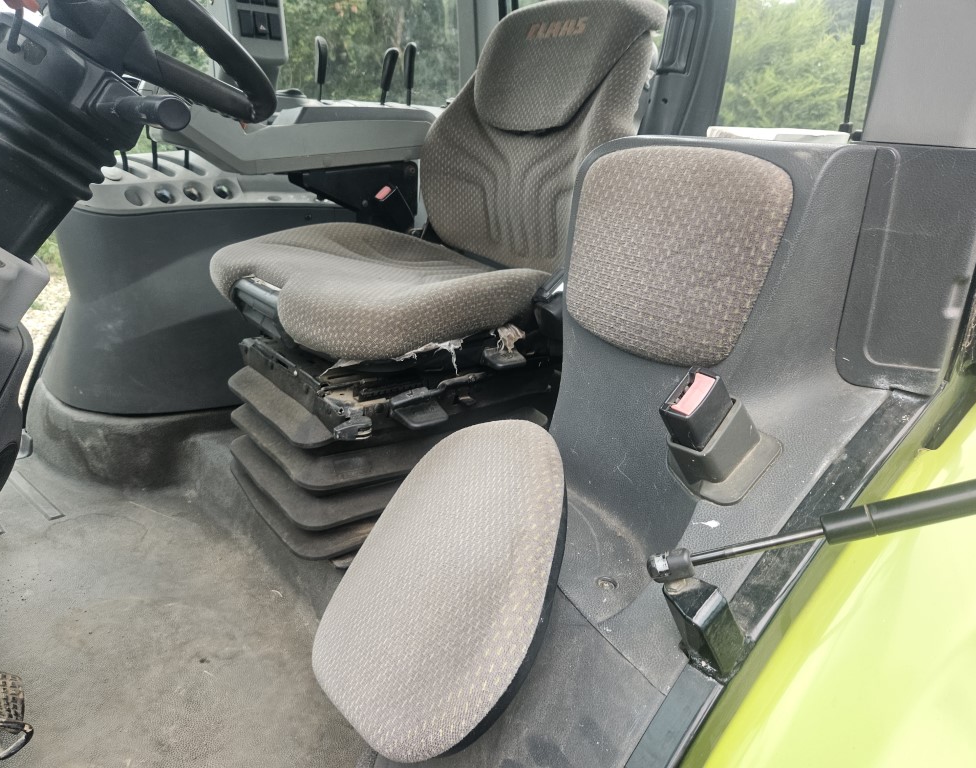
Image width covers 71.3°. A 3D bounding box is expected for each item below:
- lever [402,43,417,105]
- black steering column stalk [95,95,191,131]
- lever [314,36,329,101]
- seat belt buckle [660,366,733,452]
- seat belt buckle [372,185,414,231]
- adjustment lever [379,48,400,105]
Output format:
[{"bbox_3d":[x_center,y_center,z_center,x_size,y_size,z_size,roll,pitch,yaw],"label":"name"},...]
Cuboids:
[{"bbox_3d":[-0.192,-0.760,1.670,0.023,0.138,0.024,21,25,37],"label":"lever"},{"bbox_3d":[-0.354,-0.276,0.691,0.132,0.032,0.032,17,30,33],"label":"black steering column stalk"},{"bbox_3d":[-0.385,-0.728,1.570,0.023,0.130,0.024,21,23,37],"label":"lever"},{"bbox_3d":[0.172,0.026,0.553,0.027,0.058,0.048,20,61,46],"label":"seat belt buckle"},{"bbox_3d":[-0.202,-0.381,1.456,0.027,0.080,0.048,36,78,33],"label":"seat belt buckle"},{"bbox_3d":[-0.240,-0.746,1.650,0.023,0.130,0.024,21,14,37],"label":"adjustment lever"}]

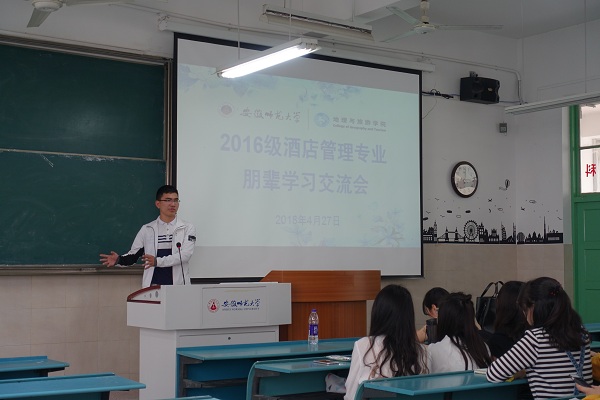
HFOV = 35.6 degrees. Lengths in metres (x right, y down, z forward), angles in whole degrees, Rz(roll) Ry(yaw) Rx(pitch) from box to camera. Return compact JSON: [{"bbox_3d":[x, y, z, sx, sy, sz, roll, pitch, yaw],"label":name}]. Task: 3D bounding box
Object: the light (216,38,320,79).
[{"bbox_3d":[-0.259,-1.007,6.783,0.140,0.075,1.240,3,-4,-34],"label":"light"}]

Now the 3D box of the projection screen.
[{"bbox_3d":[0.096,-0.342,9.406,3.050,2.290,0.050,3,-4,-34],"label":"projection screen"}]

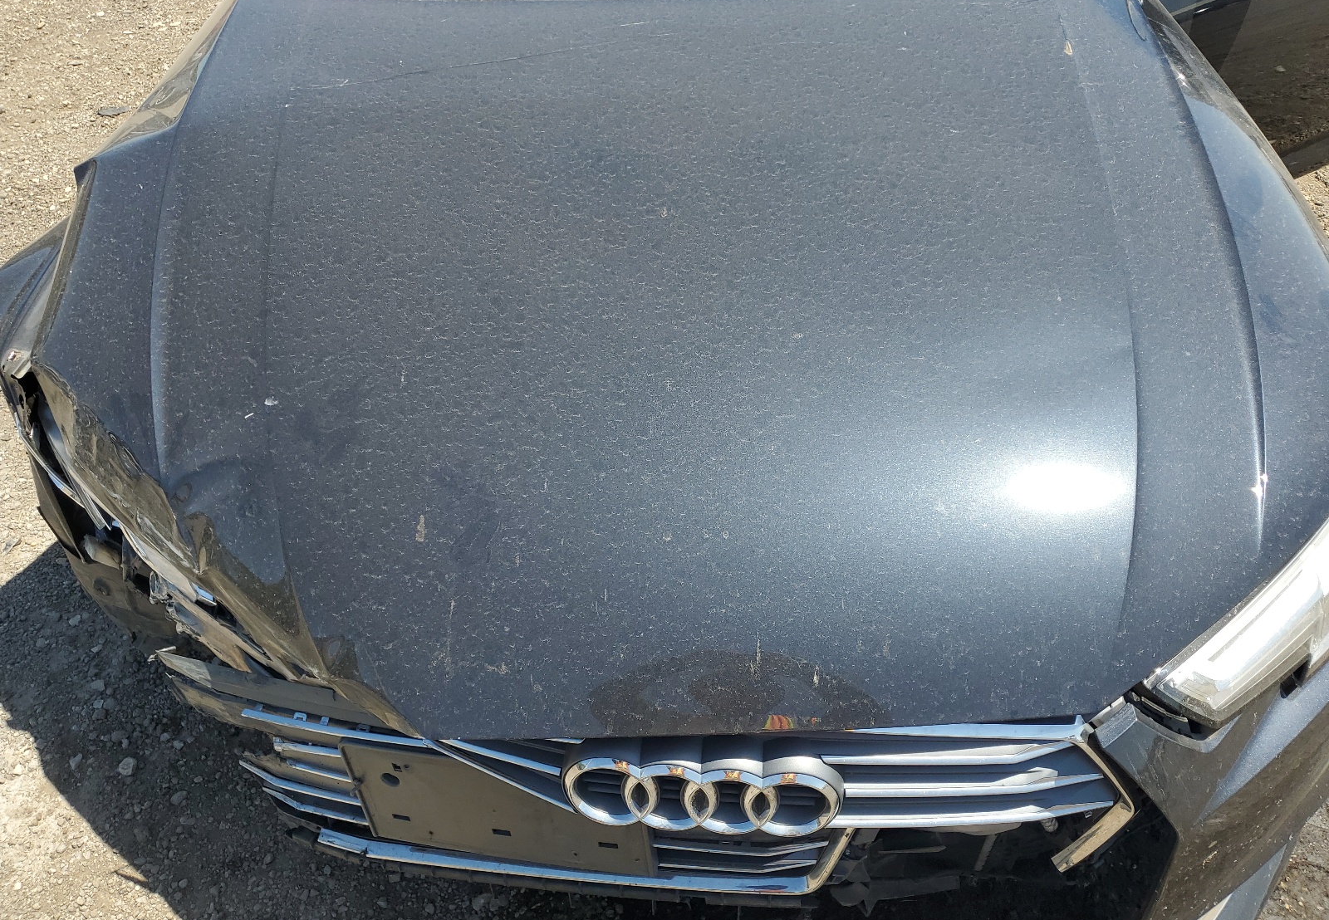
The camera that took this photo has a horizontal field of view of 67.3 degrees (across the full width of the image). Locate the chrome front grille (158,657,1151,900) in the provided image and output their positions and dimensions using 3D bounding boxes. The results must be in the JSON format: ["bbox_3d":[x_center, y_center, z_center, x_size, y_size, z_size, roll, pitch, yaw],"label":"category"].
[{"bbox_3d":[-0.010,0.357,1.125,0.990,0.360,0.160,2,42,2],"label":"chrome front grille"}]

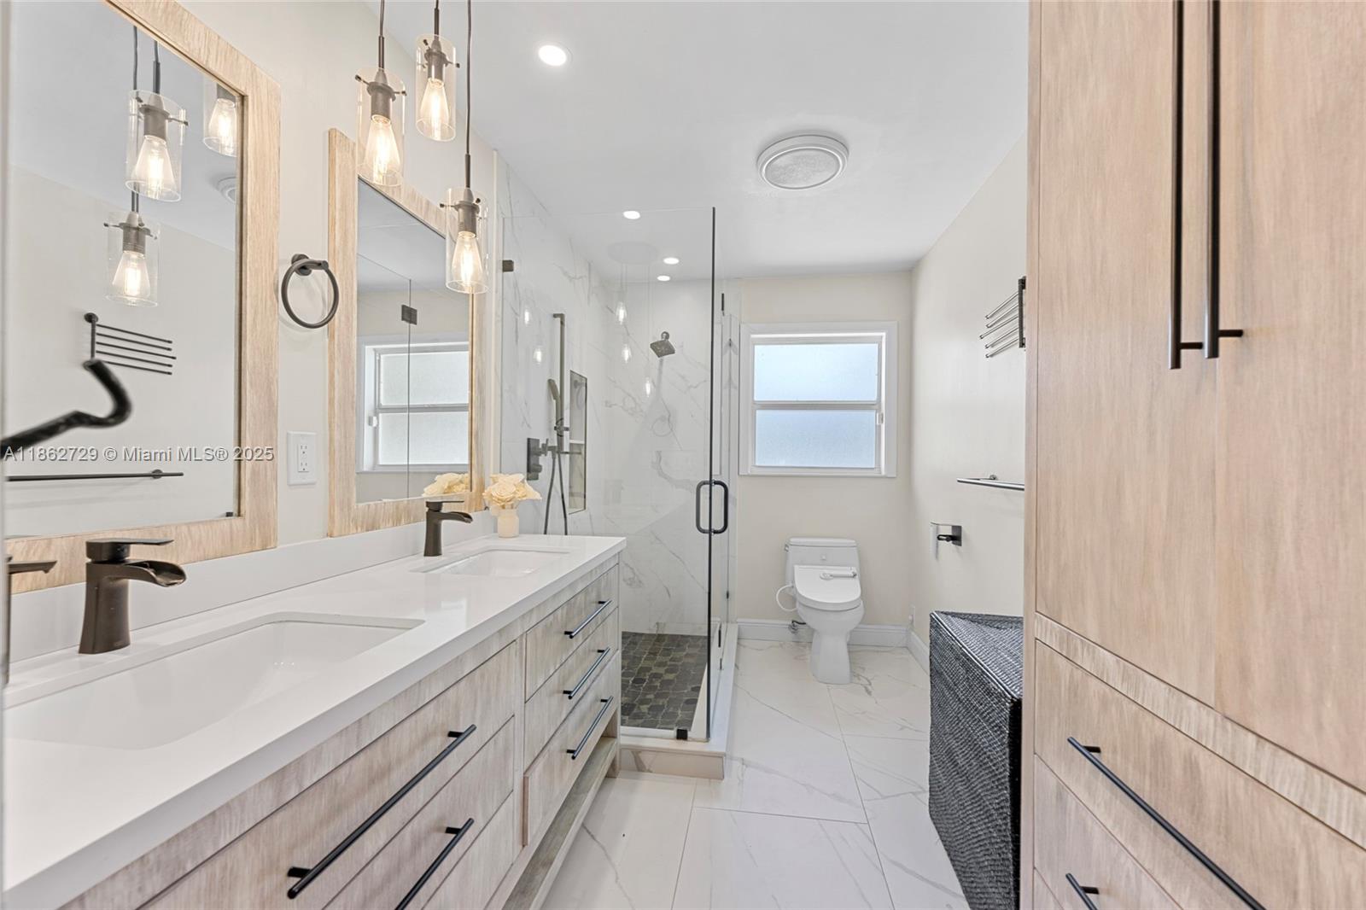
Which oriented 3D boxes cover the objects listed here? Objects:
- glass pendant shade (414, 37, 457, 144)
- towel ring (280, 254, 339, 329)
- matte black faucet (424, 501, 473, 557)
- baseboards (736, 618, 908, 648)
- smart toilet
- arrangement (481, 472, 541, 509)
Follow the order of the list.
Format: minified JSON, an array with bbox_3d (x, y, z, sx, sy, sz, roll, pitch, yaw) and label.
[{"bbox_3d":[-0.594,-0.881,1.280,0.090,0.200,0.090,0,0,8],"label":"glass pendant shade"},{"bbox_3d":[-0.886,-0.392,1.249,0.075,0.190,0.158,0,0,8],"label":"towel ring"},{"bbox_3d":[-0.731,0.231,1.662,0.165,0.168,0.052,0,0,8],"label":"matte black faucet"},{"bbox_3d":[0.909,1.177,3.495,1.100,0.143,0.017,0,0,8],"label":"baseboards"},{"bbox_3d":[0.840,0.890,3.134,0.450,0.710,0.720,0,0,8],"label":"smart toilet"},{"bbox_3d":[-0.659,0.140,2.047,0.230,0.140,0.200,0,0,8],"label":"arrangement"}]

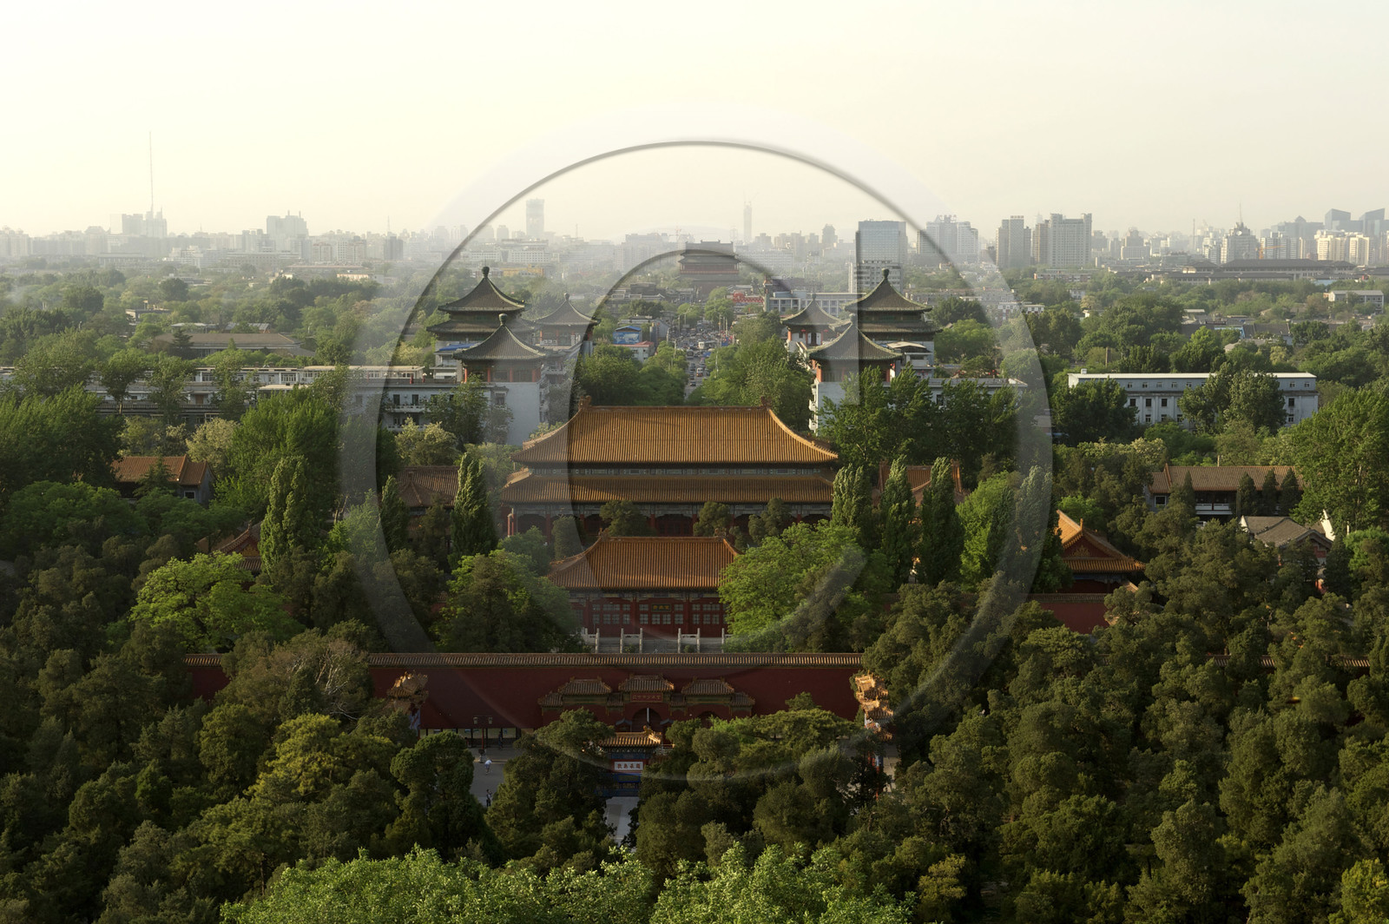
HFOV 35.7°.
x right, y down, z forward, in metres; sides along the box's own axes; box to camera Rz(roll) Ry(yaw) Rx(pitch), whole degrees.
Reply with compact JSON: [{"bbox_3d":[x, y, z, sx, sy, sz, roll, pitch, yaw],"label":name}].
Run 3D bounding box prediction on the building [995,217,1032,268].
[{"bbox_3d":[418.970,-281.490,2836.070,40.050,77.700,30.000,0,6,0],"label":"building"}]

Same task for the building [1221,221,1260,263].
[{"bbox_3d":[755.810,-294.730,2991.970,46.000,74.000,38.000,0,6,0],"label":"building"}]

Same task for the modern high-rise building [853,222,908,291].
[{"bbox_3d":[259.350,-295.290,2985.440,66.580,74.890,38.000,0,6,0],"label":"modern high-rise building"}]

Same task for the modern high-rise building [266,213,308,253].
[{"bbox_3d":[-895.100,-486.710,4741.770,88.000,104.000,38.000,0,6,0],"label":"modern high-rise building"}]

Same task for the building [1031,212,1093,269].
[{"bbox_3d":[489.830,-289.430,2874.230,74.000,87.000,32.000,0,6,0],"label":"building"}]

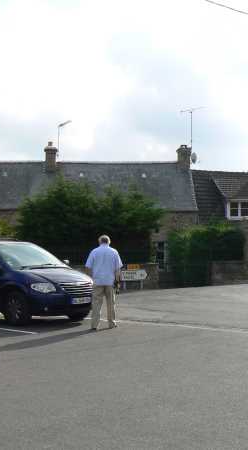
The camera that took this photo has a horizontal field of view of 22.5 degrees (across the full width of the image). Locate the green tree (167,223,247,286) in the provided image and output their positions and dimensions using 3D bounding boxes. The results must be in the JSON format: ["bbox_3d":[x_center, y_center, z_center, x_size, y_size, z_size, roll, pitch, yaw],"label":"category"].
[{"bbox_3d":[3.300,1.100,25.200,3.000,2.500,2.400,0,-2,0],"label":"green tree"}]

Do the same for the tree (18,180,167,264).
[{"bbox_3d":[-1.400,0.220,25.000,5.600,4.000,3.800,0,-2,0],"label":"tree"}]

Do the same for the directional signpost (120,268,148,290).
[{"bbox_3d":[0.370,1.980,22.000,0.950,0.760,0.100,0,-2,-14],"label":"directional signpost"}]

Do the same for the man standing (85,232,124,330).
[{"bbox_3d":[-0.380,1.060,11.500,0.640,1.730,0.380,0,-2,3],"label":"man standing"}]

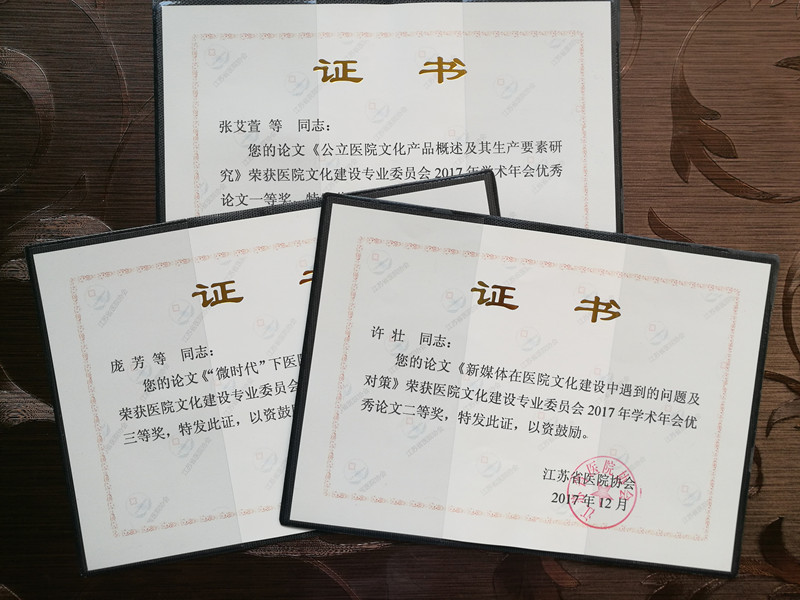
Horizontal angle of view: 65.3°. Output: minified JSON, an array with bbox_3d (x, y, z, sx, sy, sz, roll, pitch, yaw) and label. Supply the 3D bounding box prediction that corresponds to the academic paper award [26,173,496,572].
[{"bbox_3d":[-0.072,0.047,0.410,0.306,0.010,0.217,-10,90,-2],"label":"academic paper award"}]

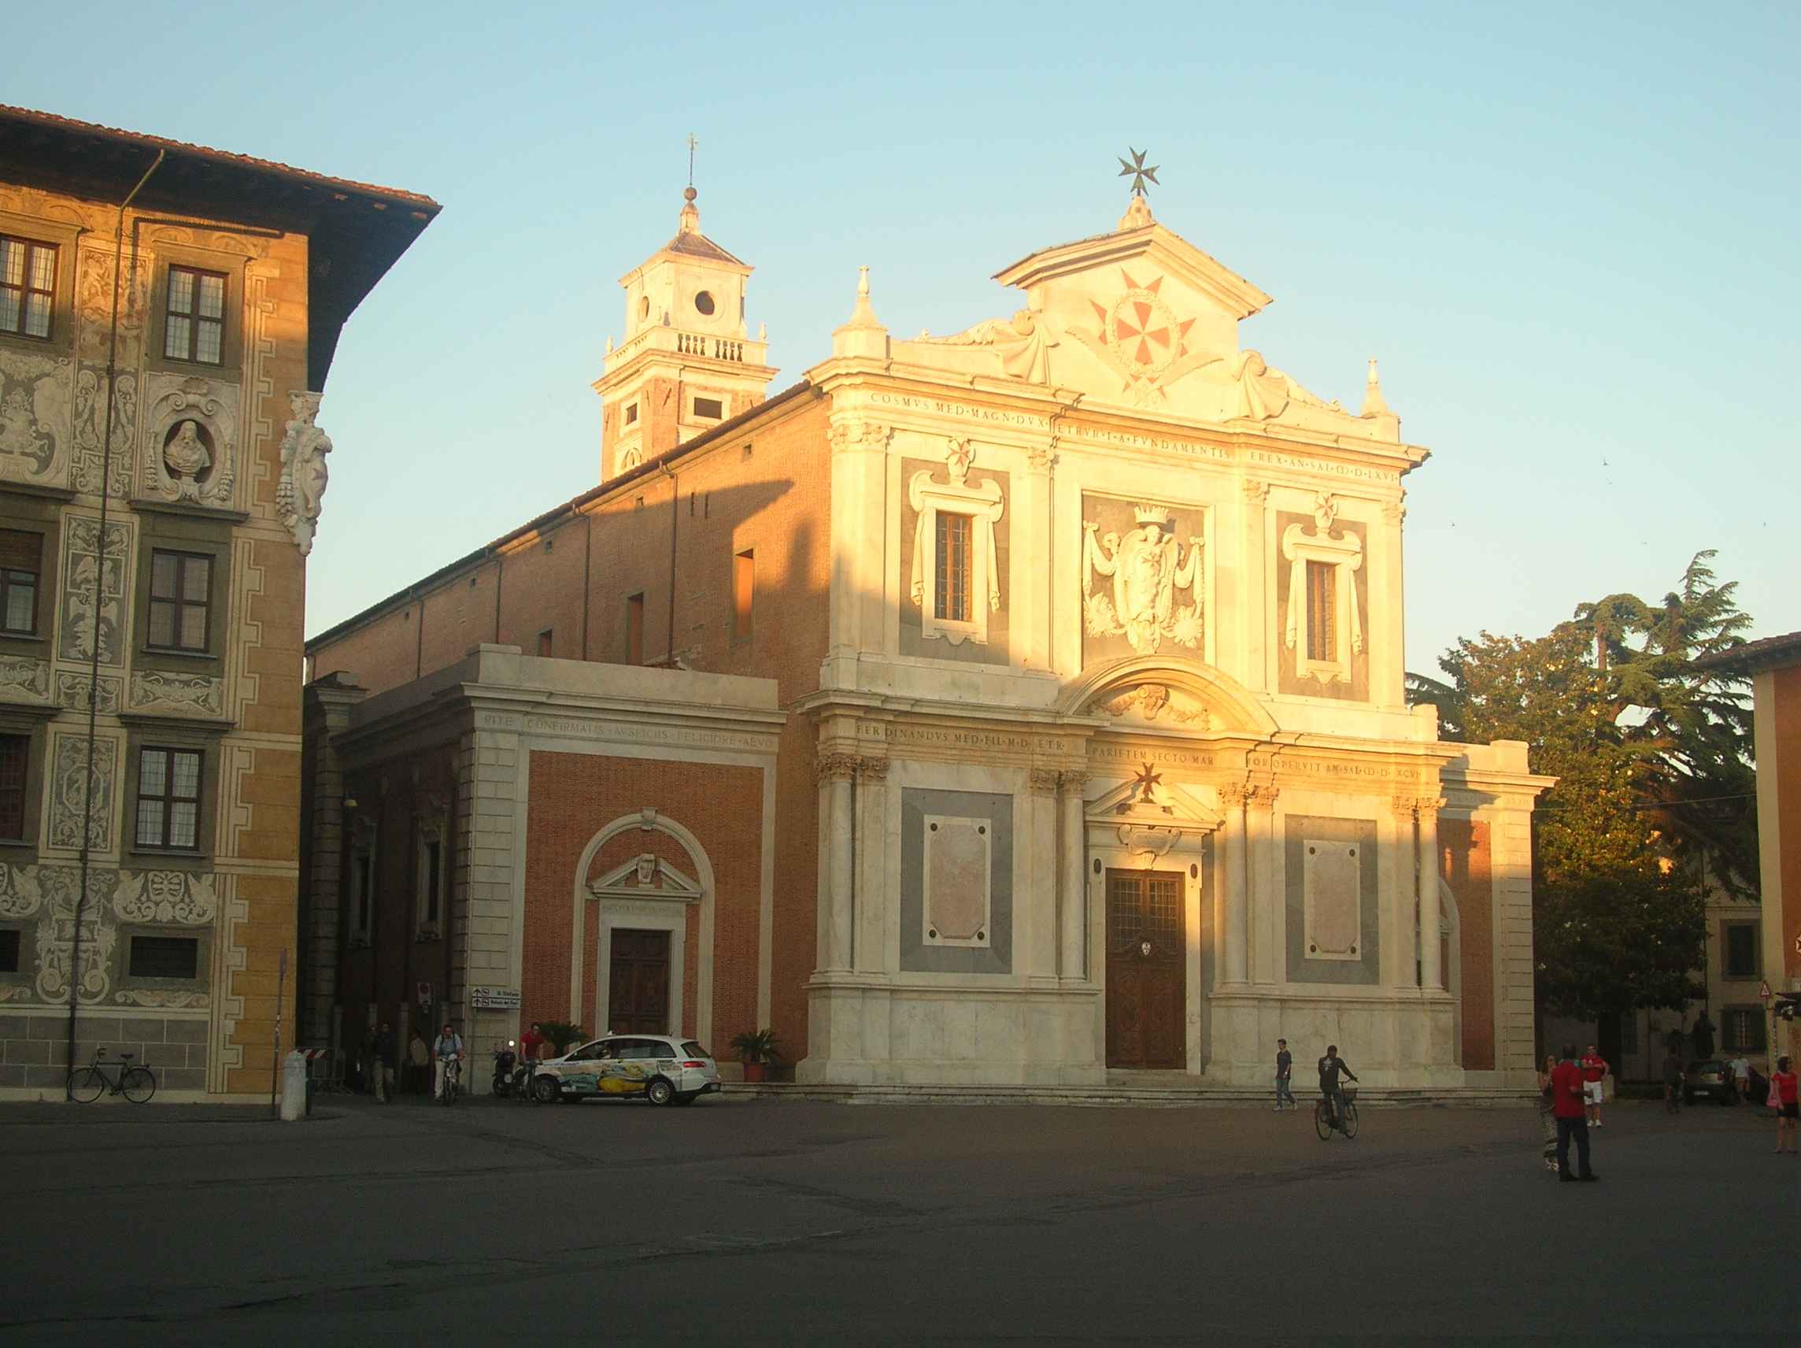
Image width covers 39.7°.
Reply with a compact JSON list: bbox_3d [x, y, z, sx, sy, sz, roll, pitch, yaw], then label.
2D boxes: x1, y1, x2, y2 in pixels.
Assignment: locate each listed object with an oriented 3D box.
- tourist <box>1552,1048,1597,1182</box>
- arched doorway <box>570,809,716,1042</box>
[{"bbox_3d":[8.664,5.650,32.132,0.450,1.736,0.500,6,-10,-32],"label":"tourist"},{"bbox_3d":[-6.371,6.776,62.712,3.883,6.830,0.500,5,-10,-28],"label":"arched doorway"}]

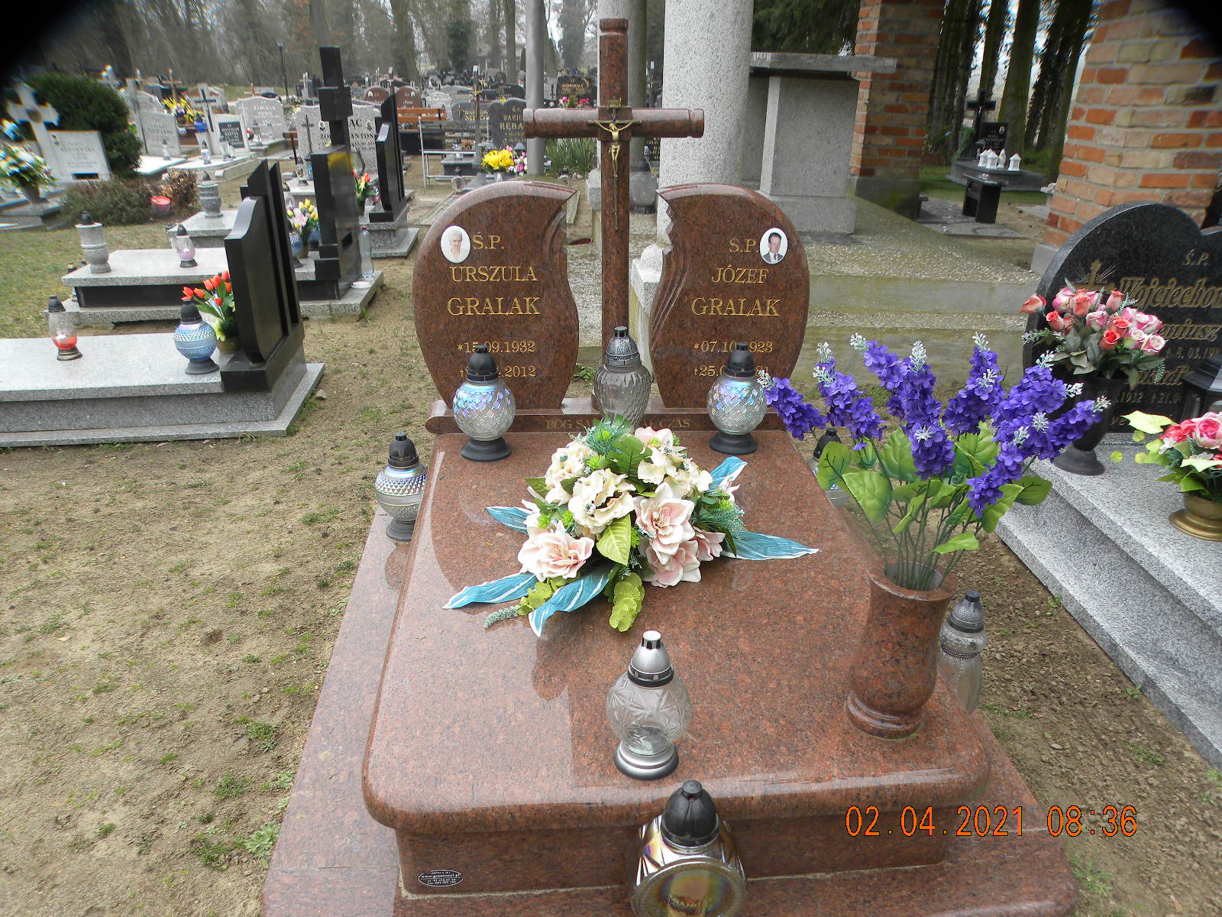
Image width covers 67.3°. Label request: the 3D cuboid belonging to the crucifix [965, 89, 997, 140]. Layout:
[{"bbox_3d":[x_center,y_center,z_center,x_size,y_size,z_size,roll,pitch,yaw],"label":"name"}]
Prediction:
[{"bbox_3d":[4.385,-4.081,10.943,0.360,0.630,0.070,-2,25,-4],"label":"crucifix"}]

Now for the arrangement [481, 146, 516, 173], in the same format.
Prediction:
[{"bbox_3d":[-1.100,-2.935,9.000,0.340,0.270,0.300,-1,24,-5],"label":"arrangement"}]

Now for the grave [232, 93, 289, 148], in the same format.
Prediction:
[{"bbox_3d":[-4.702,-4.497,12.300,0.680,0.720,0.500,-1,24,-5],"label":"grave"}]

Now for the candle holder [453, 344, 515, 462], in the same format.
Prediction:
[{"bbox_3d":[-0.338,-0.160,2.461,0.172,0.298,0.172,-1,24,-5],"label":"candle holder"}]

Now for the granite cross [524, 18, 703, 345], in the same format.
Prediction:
[{"bbox_3d":[0.002,-0.700,2.747,0.517,1.111,0.117,-2,25,-4],"label":"granite cross"}]

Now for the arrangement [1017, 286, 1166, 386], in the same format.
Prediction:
[{"bbox_3d":[1.506,-0.369,2.830,0.430,0.290,0.360,-1,24,-5],"label":"arrangement"}]

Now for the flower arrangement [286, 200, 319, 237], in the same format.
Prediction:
[{"bbox_3d":[-1.817,-1.416,5.413,0.205,0.244,0.195,20,31,36],"label":"flower arrangement"}]

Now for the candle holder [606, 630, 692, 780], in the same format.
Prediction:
[{"bbox_3d":[0.066,0.399,1.536,0.145,0.258,0.145,-2,25,-4],"label":"candle holder"}]

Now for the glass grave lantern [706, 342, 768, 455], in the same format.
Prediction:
[{"bbox_3d":[0.355,-0.178,2.555,0.172,0.294,0.172,-1,24,-5],"label":"glass grave lantern"}]

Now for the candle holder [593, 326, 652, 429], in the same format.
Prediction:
[{"bbox_3d":[0.041,-0.210,2.732,0.178,0.370,0.178,-2,25,-4],"label":"candle holder"}]

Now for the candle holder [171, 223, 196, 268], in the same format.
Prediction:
[{"bbox_3d":[-2.440,-1.214,5.238,0.105,0.236,0.105,-2,25,-4],"label":"candle holder"}]

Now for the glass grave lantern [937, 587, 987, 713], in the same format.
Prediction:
[{"bbox_3d":[0.730,0.428,1.933,0.100,0.344,0.100,-1,24,-5],"label":"glass grave lantern"}]

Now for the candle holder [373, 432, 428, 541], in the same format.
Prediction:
[{"bbox_3d":[-0.611,0.075,2.695,0.159,0.326,0.159,-2,25,-4],"label":"candle holder"}]

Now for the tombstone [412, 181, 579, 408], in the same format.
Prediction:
[{"bbox_3d":[-0.329,-0.464,2.667,0.470,0.649,0.092,-1,23,-4],"label":"tombstone"}]

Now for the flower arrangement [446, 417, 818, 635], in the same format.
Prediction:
[{"bbox_3d":[0.066,0.100,1.973,0.800,0.300,0.560,-1,24,-5],"label":"flower arrangement"}]

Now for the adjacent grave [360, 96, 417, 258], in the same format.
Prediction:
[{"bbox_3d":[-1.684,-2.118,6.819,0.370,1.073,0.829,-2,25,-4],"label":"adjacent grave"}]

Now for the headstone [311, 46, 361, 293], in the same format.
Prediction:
[{"bbox_3d":[-1.620,-1.664,5.355,0.160,1.353,0.574,-1,24,-5],"label":"headstone"}]

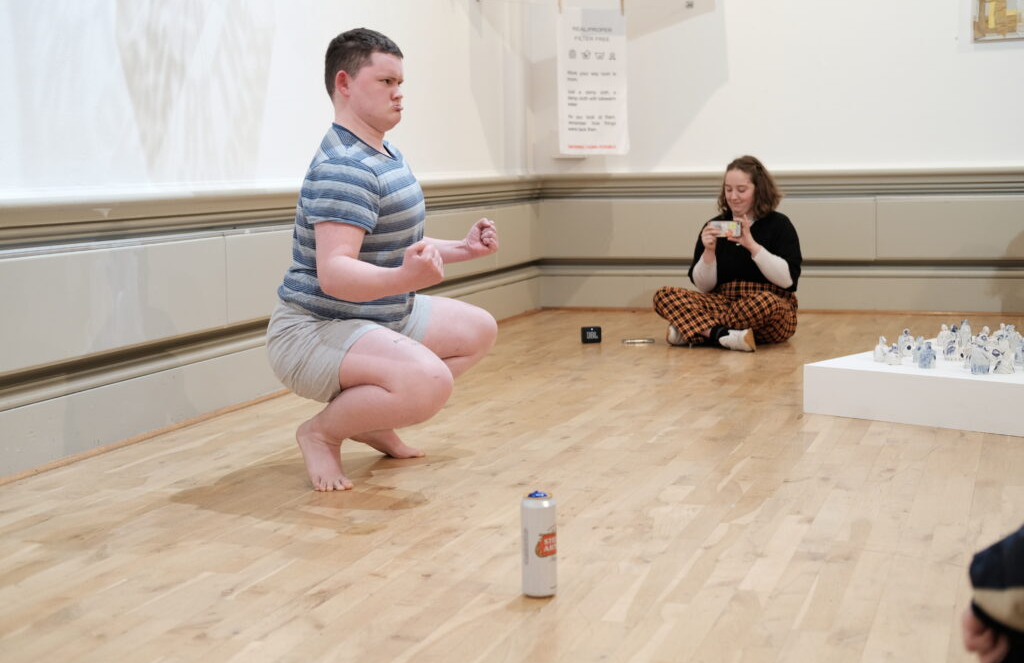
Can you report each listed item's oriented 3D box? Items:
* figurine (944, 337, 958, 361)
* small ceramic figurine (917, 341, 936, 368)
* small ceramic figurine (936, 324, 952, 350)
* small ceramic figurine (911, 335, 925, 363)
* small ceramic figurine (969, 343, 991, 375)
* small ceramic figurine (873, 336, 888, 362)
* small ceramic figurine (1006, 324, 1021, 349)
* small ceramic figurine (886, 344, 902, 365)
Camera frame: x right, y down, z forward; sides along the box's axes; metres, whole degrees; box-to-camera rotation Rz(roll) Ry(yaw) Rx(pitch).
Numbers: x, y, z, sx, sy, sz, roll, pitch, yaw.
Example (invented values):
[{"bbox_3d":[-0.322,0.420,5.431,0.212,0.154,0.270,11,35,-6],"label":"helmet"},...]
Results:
[{"bbox_3d":[1.410,0.054,4.835,0.050,0.071,0.037,1,7,16],"label":"figurine"},{"bbox_3d":[1.284,0.072,4.660,0.055,0.078,0.042,1,7,15],"label":"small ceramic figurine"},{"bbox_3d":[1.476,0.015,5.143,0.050,0.077,0.038,1,7,16],"label":"small ceramic figurine"},{"bbox_3d":[1.299,0.055,4.804,0.050,0.083,0.045,1,7,15],"label":"small ceramic figurine"},{"bbox_3d":[1.401,0.080,4.512,0.063,0.090,0.047,1,7,17],"label":"small ceramic figurine"},{"bbox_3d":[1.182,0.055,4.827,0.050,0.082,0.045,0,7,14],"label":"small ceramic figurine"},{"bbox_3d":[1.673,0.020,5.028,0.050,0.085,0.037,1,7,18],"label":"small ceramic figurine"},{"bbox_3d":[1.207,0.071,4.751,0.047,0.063,0.038,0,7,14],"label":"small ceramic figurine"}]

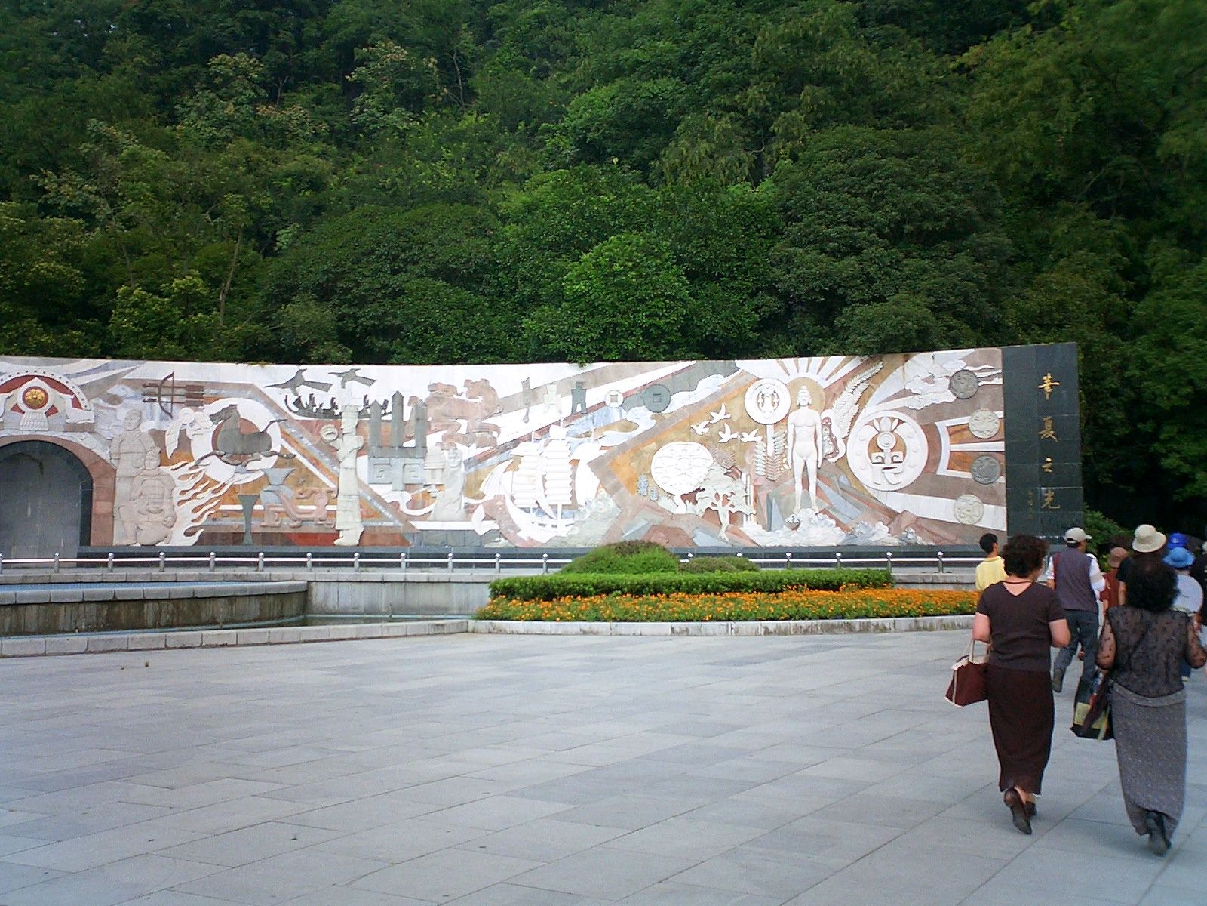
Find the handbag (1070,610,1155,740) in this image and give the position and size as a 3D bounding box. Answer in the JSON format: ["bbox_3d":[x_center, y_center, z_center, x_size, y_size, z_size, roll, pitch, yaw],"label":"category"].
[{"bbox_3d":[2.598,1.136,6.600,0.400,0.640,0.280,0,-4,6],"label":"handbag"}]

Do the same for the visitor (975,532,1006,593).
[{"bbox_3d":[4.053,1.657,13.314,0.480,1.665,0.420,-3,-5,35],"label":"visitor"}]

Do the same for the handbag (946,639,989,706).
[{"bbox_3d":[2.056,1.212,7.150,0.300,0.370,0.180,2,-5,-22],"label":"handbag"}]

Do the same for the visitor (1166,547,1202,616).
[{"bbox_3d":[6.291,1.786,14.006,0.480,1.510,0.450,-2,-5,28],"label":"visitor"}]

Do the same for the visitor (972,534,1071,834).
[{"bbox_3d":[2.288,1.238,7.028,0.520,1.570,0.520,-2,-5,25],"label":"visitor"}]

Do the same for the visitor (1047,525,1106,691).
[{"bbox_3d":[4.405,1.548,12.018,0.540,1.690,0.600,-2,-5,30],"label":"visitor"}]

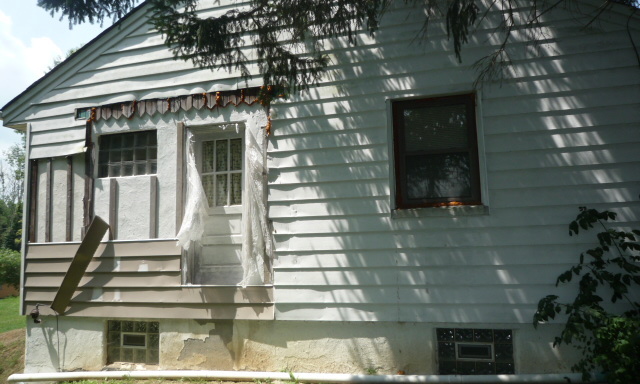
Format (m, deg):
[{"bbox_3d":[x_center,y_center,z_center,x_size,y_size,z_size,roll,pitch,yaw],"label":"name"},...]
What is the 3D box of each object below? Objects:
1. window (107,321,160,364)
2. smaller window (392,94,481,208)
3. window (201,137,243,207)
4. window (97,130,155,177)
[{"bbox_3d":[-2.531,2.032,6.270,0.791,0.588,0.100,-3,-6,13],"label":"window"},{"bbox_3d":[1.364,-0.469,5.425,0.957,1.297,0.100,-3,-6,13],"label":"smaller window"},{"bbox_3d":[-1.318,-0.257,6.256,0.629,0.938,0.060,-3,-6,13],"label":"window"},{"bbox_3d":[-2.699,-0.521,6.493,0.963,0.619,0.100,-3,-6,13],"label":"window"}]

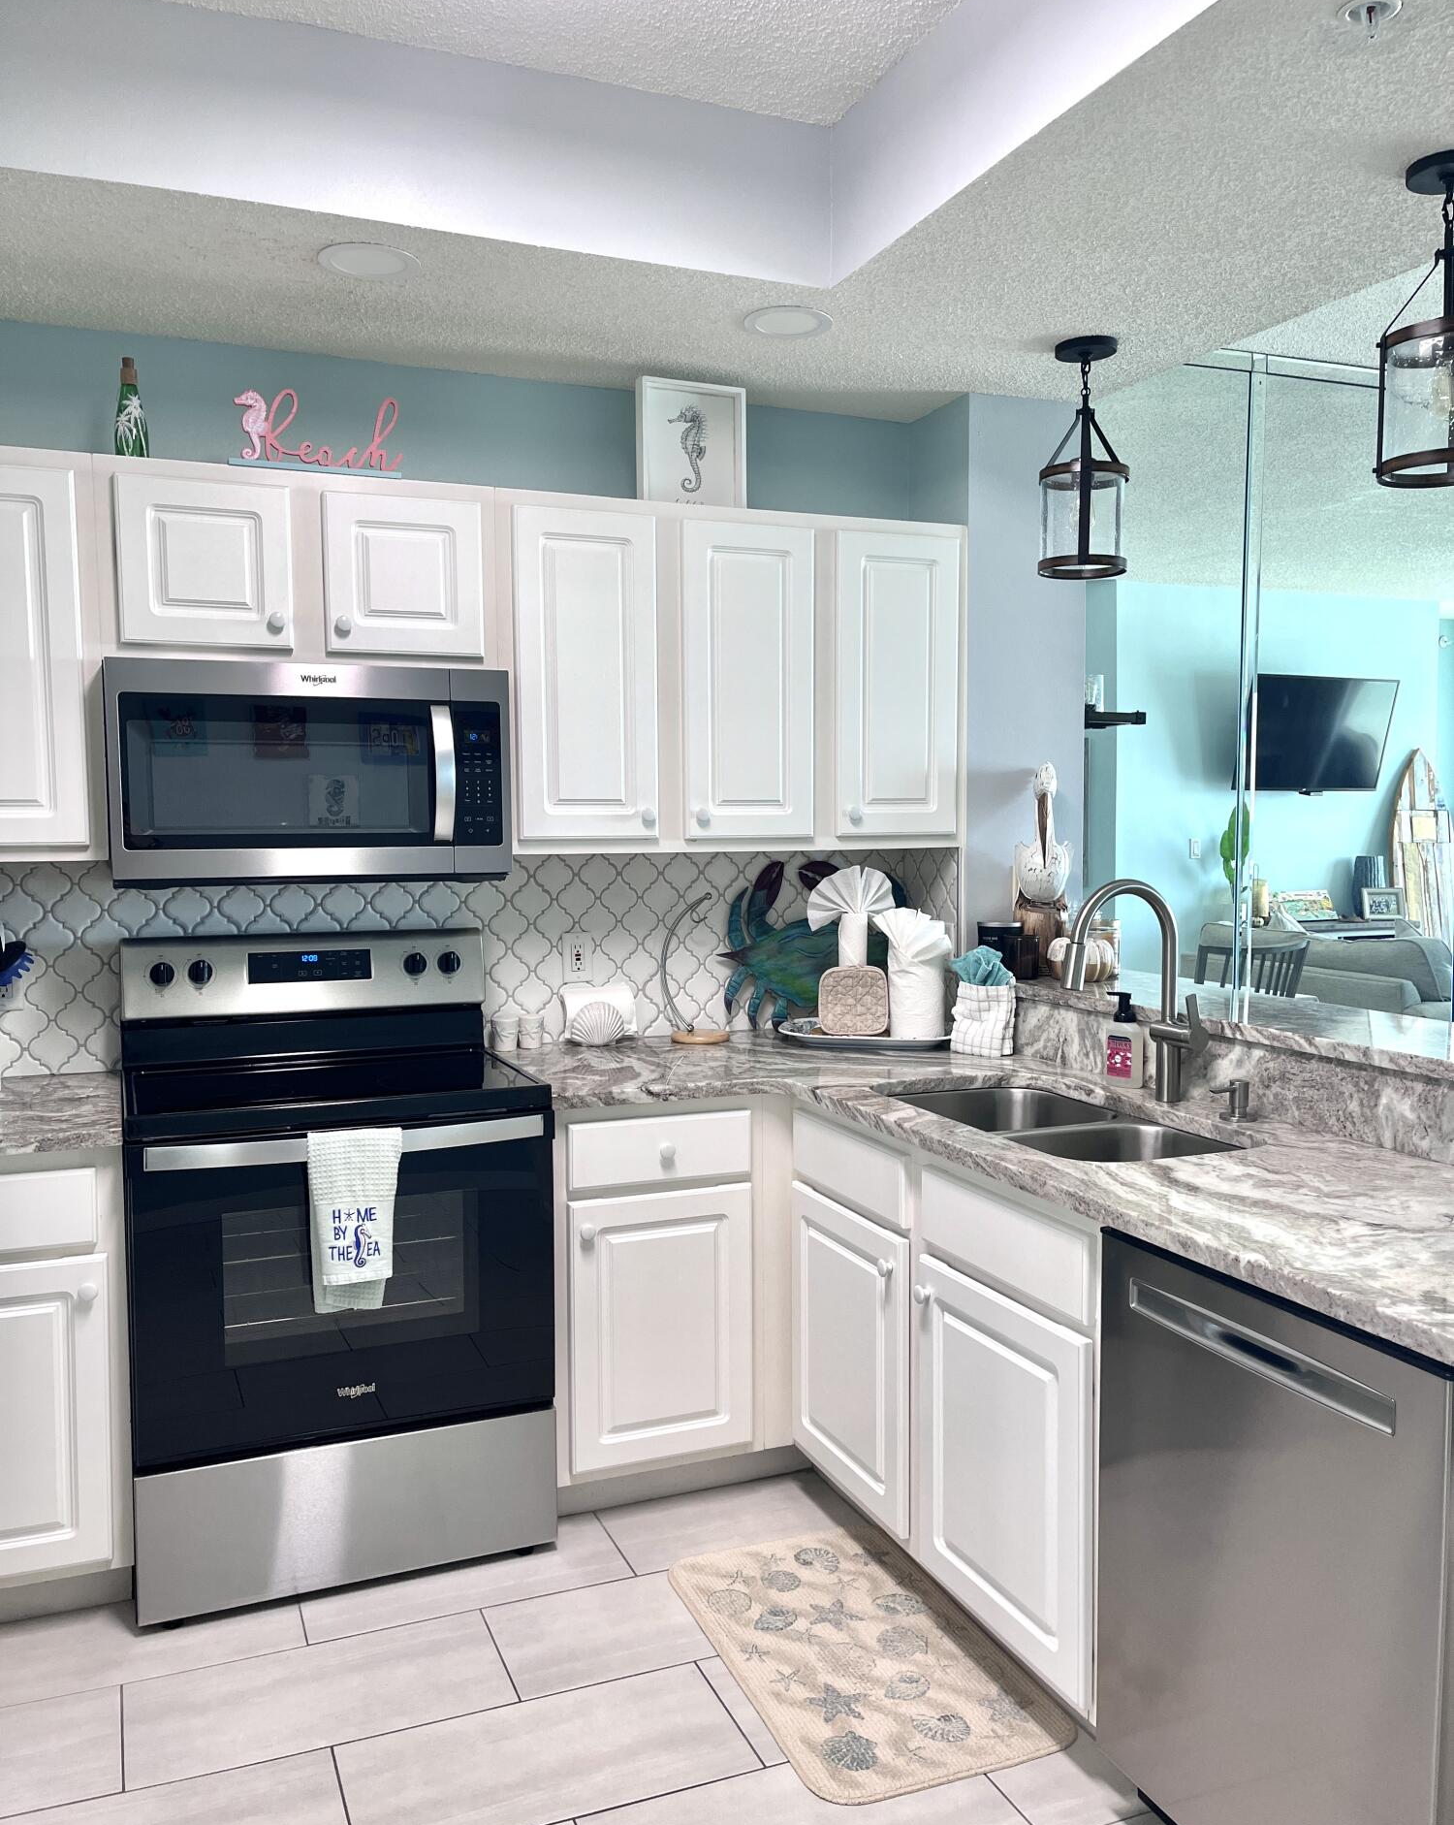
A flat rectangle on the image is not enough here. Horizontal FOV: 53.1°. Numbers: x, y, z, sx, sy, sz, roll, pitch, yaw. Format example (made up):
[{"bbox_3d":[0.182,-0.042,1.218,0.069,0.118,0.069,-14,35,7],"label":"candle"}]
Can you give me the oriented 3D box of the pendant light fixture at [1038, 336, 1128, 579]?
[{"bbox_3d":[0.757,-0.959,3.072,0.188,0.480,0.188,0,4,0],"label":"pendant light fixture"}]

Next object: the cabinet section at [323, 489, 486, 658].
[{"bbox_3d":[-0.706,-0.689,3.083,0.315,0.313,0.290,-2,4,-22],"label":"cabinet section"}]

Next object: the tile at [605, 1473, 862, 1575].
[{"bbox_3d":[0.036,1.264,3.038,0.570,0.010,0.306,-1,3,-22],"label":"tile"}]

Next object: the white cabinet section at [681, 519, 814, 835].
[{"bbox_3d":[-0.002,-0.522,3.386,0.316,0.695,0.290,-2,4,-22],"label":"white cabinet section"}]

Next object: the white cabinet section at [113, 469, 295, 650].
[{"bbox_3d":[-1.057,-0.679,2.938,0.315,0.315,0.290,-2,4,-22],"label":"white cabinet section"}]

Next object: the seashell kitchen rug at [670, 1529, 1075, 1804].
[{"bbox_3d":[0.220,1.277,2.536,0.460,0.012,0.765,-1,3,-22],"label":"seashell kitchen rug"}]

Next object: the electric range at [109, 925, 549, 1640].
[{"bbox_3d":[-0.804,0.668,2.962,0.759,1.196,0.700,-2,4,-22],"label":"electric range"}]

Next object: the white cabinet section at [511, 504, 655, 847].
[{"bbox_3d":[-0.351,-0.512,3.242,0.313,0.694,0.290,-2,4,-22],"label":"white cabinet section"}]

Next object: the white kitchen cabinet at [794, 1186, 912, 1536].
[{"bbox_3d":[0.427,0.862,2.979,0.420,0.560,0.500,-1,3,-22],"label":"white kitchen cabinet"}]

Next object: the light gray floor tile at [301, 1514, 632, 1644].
[{"bbox_3d":[-0.512,1.281,2.825,0.606,0.010,0.302,-2,4,-22],"label":"light gray floor tile"}]

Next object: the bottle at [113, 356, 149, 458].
[{"bbox_3d":[-1.186,-0.984,2.893,0.067,0.242,0.067,-2,4,-22],"label":"bottle"}]

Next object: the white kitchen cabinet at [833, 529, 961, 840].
[{"bbox_3d":[0.365,-0.539,3.577,0.323,0.710,0.250,-1,3,-22],"label":"white kitchen cabinet"}]

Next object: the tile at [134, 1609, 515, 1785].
[{"bbox_3d":[-0.674,1.299,2.417,0.605,0.010,0.306,-1,3,-22],"label":"tile"}]

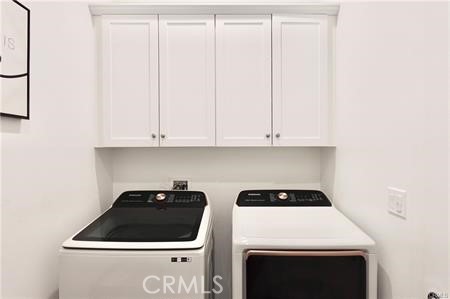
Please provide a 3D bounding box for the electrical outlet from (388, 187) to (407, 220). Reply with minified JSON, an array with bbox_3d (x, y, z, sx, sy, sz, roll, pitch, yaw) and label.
[{"bbox_3d":[0.747,0.229,1.087,0.010,0.116,0.117,0,0,0],"label":"electrical outlet"}]

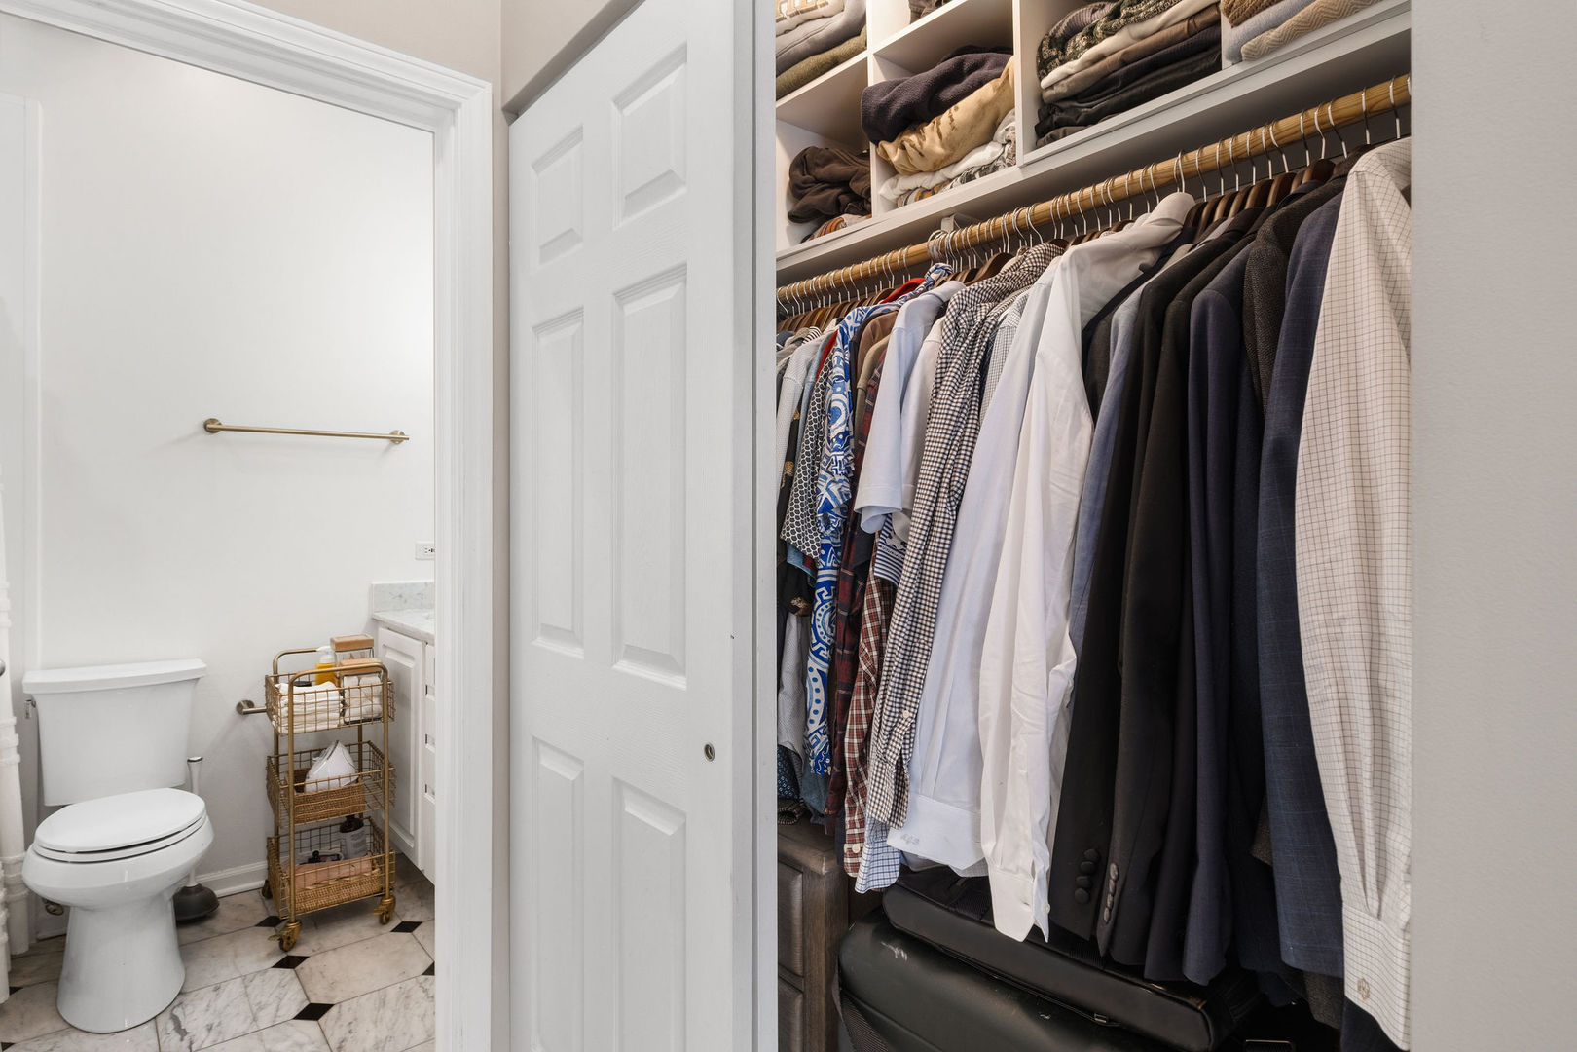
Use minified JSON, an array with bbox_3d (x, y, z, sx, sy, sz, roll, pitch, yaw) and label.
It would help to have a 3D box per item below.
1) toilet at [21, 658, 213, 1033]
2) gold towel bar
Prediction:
[{"bbox_3d":[-1.843,0.835,2.177,0.420,0.800,0.735,0,0,-41],"label":"toilet"},{"bbox_3d":[-1.678,-0.331,2.782,0.612,0.050,0.070,0,0,-41],"label":"gold towel bar"}]

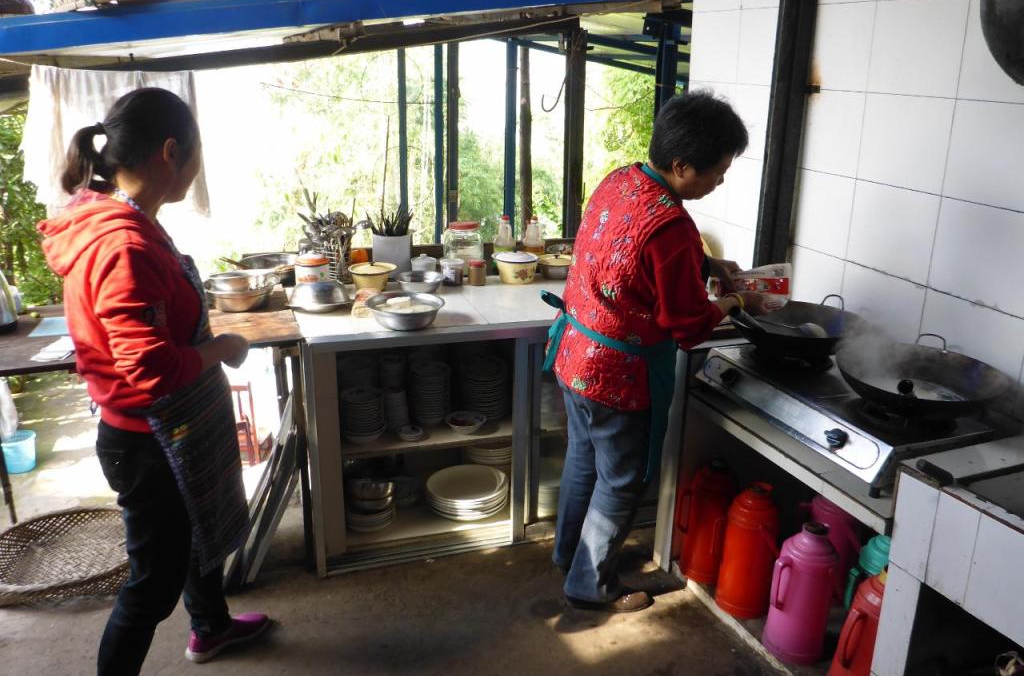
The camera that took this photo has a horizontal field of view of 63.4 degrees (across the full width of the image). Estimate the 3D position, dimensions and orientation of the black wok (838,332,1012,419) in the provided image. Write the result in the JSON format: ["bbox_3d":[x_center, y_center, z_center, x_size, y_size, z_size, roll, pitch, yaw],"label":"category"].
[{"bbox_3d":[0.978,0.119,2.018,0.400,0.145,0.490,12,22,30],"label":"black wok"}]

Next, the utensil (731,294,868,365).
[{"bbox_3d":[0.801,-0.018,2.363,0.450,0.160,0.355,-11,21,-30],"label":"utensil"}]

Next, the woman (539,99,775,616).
[{"bbox_3d":[0.383,0.057,2.378,0.620,1.470,0.480,-5,18,-17],"label":"woman"}]

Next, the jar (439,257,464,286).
[{"bbox_3d":[-0.216,-0.239,3.024,0.089,0.089,0.089,1,17,0],"label":"jar"}]

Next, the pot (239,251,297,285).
[{"bbox_3d":[-0.888,-0.250,3.125,0.270,0.090,0.270,-7,19,-21],"label":"pot"}]

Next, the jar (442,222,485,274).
[{"bbox_3d":[-0.186,-0.351,3.223,0.159,0.186,0.159,0,17,-4],"label":"jar"}]

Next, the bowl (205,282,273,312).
[{"bbox_3d":[-0.920,-0.131,2.800,0.218,0.065,0.218,-7,19,-21],"label":"bowl"}]

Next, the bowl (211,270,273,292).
[{"bbox_3d":[-0.912,-0.178,2.785,0.218,0.070,0.218,-5,20,-18],"label":"bowl"}]

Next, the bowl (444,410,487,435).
[{"bbox_3d":[-0.149,0.282,2.685,0.136,0.046,0.136,1,17,0],"label":"bowl"}]

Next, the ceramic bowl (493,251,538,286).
[{"bbox_3d":[0.014,-0.279,3.174,0.178,0.116,0.178,1,19,0],"label":"ceramic bowl"}]

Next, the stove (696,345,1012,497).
[{"bbox_3d":[0.877,0.178,2.269,0.390,0.145,0.725,-6,20,-21],"label":"stove"}]

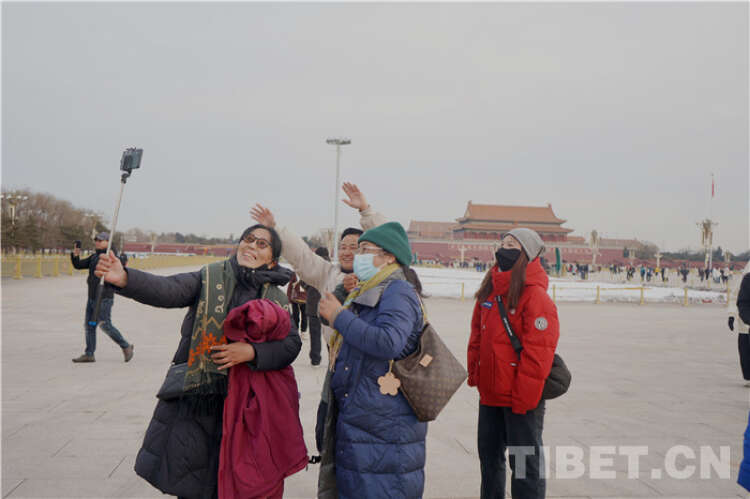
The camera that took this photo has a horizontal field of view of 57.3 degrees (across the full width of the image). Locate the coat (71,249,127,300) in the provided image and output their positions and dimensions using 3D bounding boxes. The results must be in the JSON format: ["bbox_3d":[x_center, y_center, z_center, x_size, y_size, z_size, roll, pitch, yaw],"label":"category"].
[{"bbox_3d":[-3.663,0.331,9.100,0.500,0.680,0.640,2,-1,-37],"label":"coat"}]

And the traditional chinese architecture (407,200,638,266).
[{"bbox_3d":[77.076,-8.057,369.000,120.000,35.000,40.000,2,-1,-12],"label":"traditional chinese architecture"}]

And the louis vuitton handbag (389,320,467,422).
[{"bbox_3d":[0.230,0.519,2.900,0.290,0.310,0.130,-36,15,-20],"label":"louis vuitton handbag"}]

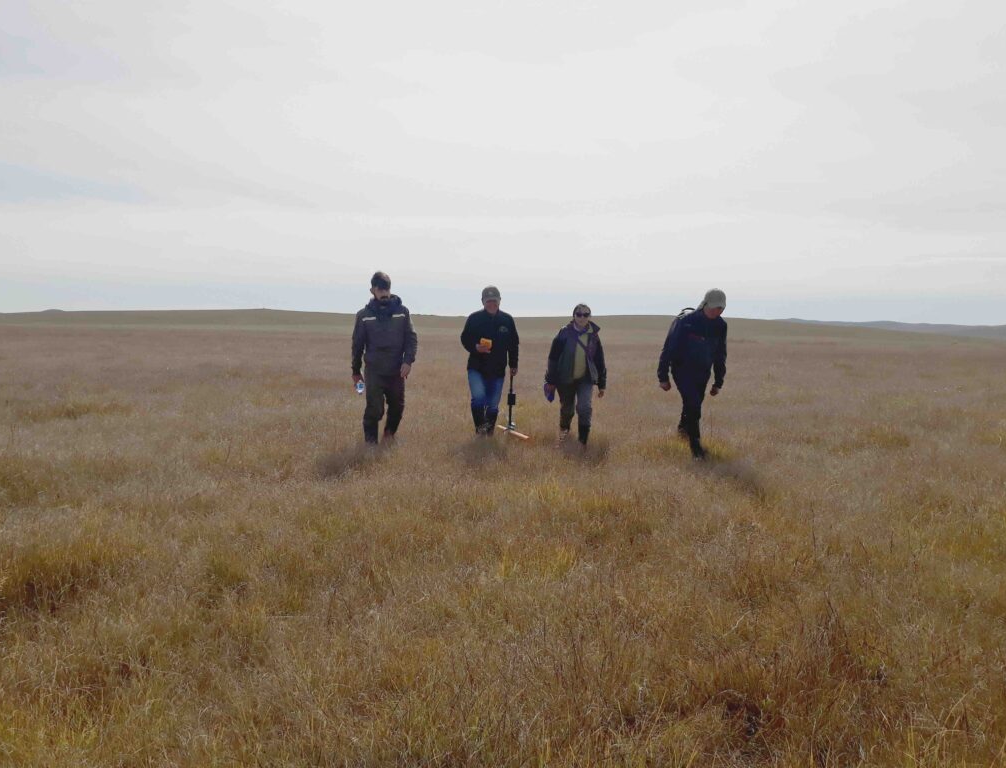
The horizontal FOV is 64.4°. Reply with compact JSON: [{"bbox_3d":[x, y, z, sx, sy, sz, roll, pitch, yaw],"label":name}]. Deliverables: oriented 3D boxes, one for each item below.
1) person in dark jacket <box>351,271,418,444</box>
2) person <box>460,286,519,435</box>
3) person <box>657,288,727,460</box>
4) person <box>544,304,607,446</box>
[{"bbox_3d":[-1.261,-0.245,8.500,0.680,1.870,0.580,-1,4,-9],"label":"person in dark jacket"},{"bbox_3d":[-0.144,-0.236,9.200,0.660,1.740,0.500,0,4,-3],"label":"person"},{"bbox_3d":[1.922,-0.096,8.100,0.640,1.720,0.750,-2,5,-20],"label":"person"},{"bbox_3d":[0.794,-0.082,8.750,0.660,1.590,0.520,0,4,-4],"label":"person"}]

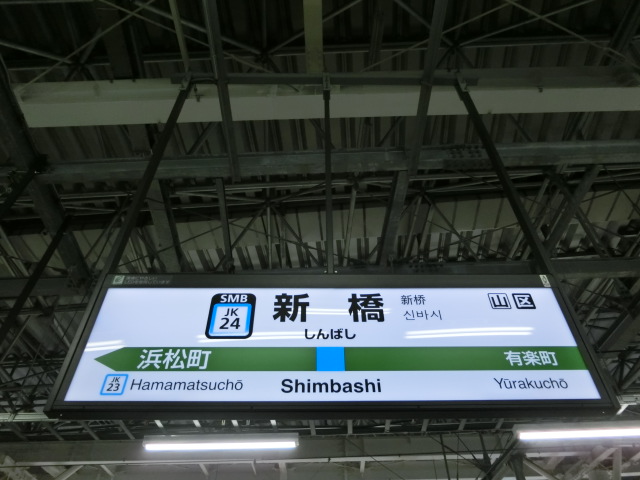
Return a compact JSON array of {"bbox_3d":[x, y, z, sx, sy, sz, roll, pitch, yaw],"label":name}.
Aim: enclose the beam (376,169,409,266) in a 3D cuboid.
[{"bbox_3d":[0.860,-0.222,5.472,0.122,0.210,1.560,2,-46,-2],"label":"beam"}]

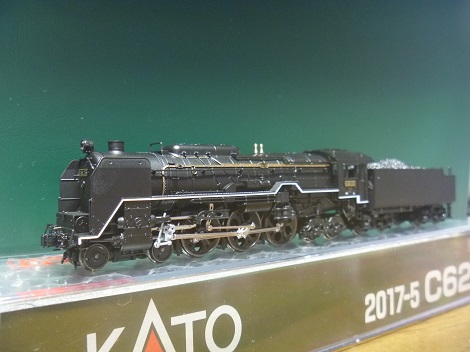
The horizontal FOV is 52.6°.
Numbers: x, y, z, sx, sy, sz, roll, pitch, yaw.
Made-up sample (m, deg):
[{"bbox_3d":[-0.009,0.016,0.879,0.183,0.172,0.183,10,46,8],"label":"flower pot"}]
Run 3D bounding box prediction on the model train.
[{"bbox_3d":[0.020,0.005,0.138,0.145,0.027,0.019,-1,1,-37],"label":"model train"}]

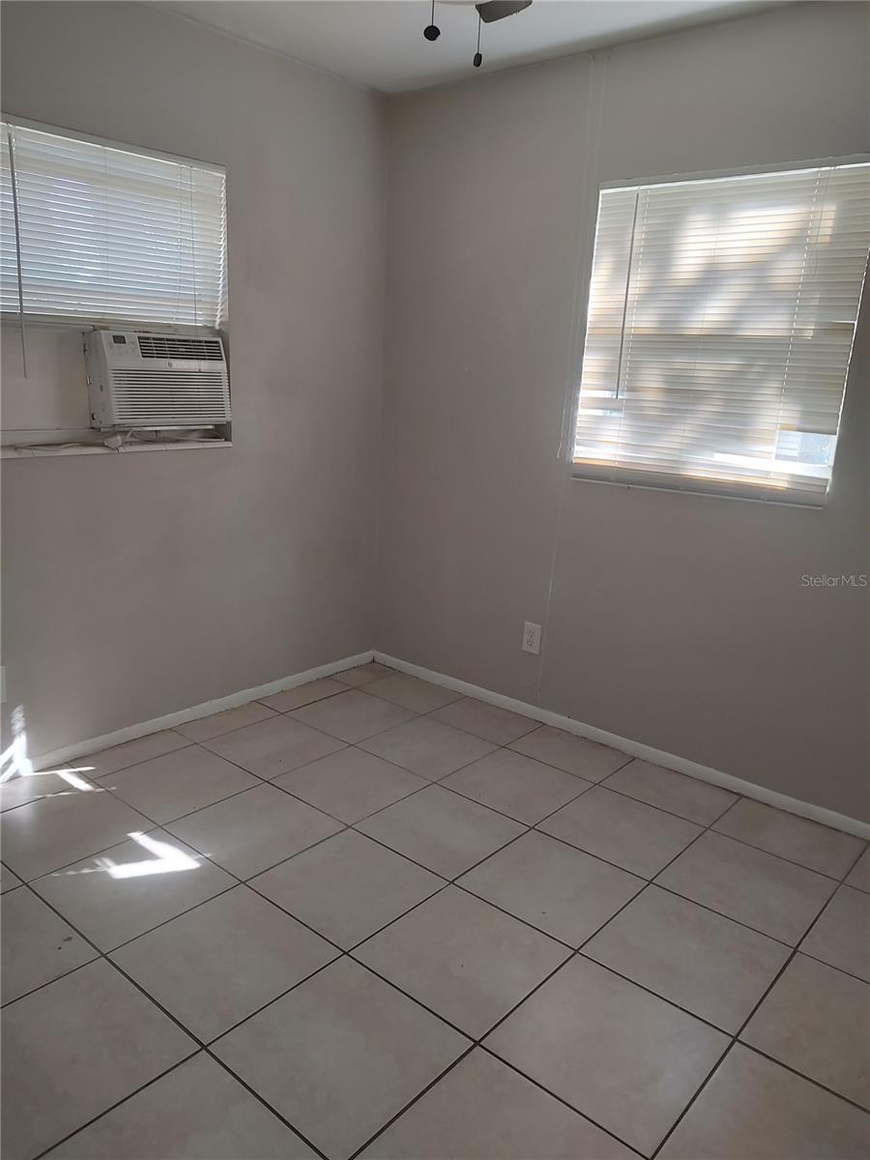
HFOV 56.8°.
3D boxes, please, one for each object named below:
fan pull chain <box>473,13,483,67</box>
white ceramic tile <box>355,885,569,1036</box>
[{"bbox_3d":[0.080,-0.996,1.480,0.015,0.095,0.015,3,14,1],"label":"fan pull chain"},{"bbox_3d":[0.070,0.929,1.998,0.398,0.010,0.398,14,17,38],"label":"white ceramic tile"}]

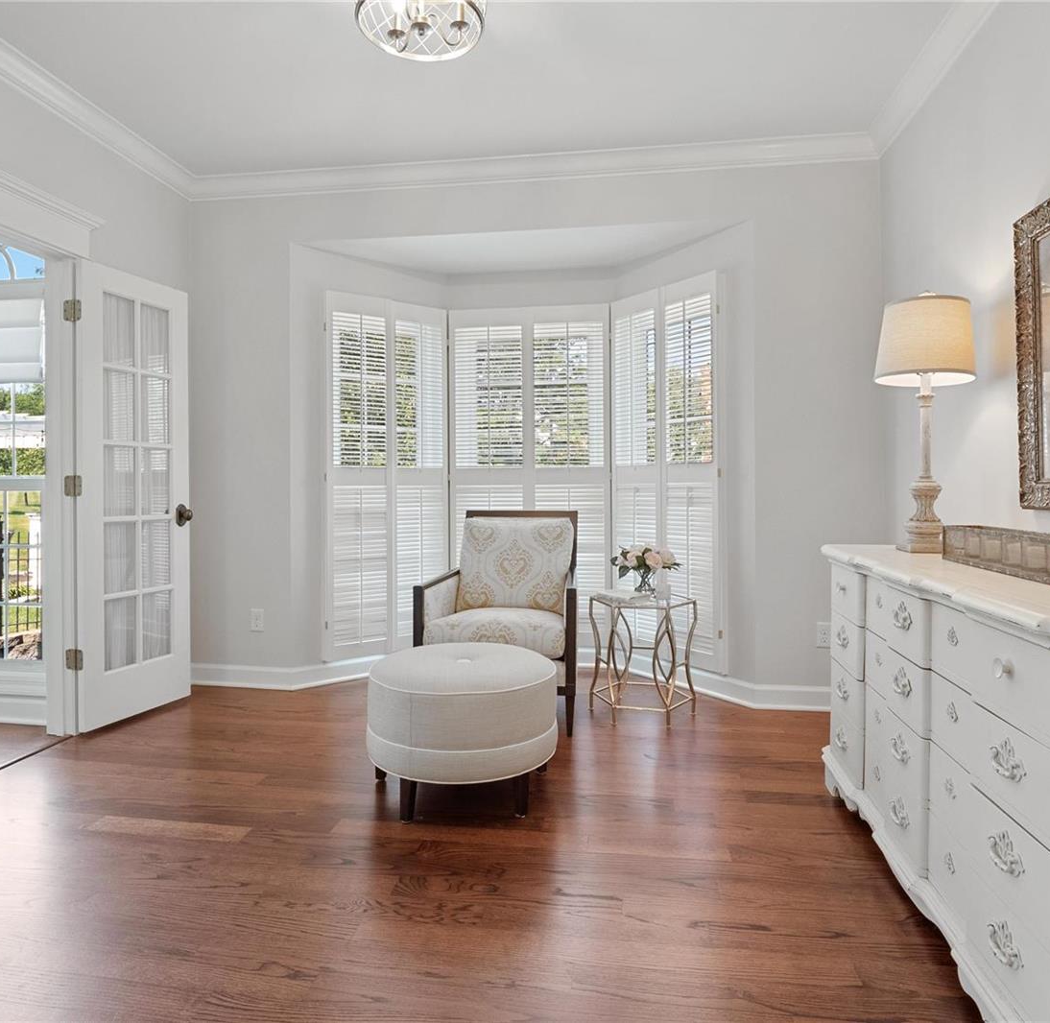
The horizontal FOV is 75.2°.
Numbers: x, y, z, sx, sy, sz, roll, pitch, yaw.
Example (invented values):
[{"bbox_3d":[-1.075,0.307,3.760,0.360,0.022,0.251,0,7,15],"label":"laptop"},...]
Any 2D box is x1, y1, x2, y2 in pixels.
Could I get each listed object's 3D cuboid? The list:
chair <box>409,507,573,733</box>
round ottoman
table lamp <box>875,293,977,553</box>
[{"bbox_3d":[-0.077,0.481,3.349,0.717,0.926,0.825,0,2,8],"label":"chair"},{"bbox_3d":[-0.219,0.737,2.444,0.673,0.490,0.673,0,2,0],"label":"round ottoman"},{"bbox_3d":[1.361,-0.305,2.326,0.302,0.884,0.302,0,2,8],"label":"table lamp"}]

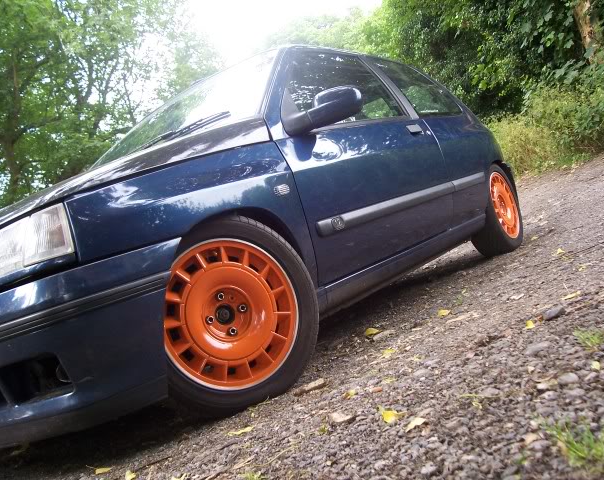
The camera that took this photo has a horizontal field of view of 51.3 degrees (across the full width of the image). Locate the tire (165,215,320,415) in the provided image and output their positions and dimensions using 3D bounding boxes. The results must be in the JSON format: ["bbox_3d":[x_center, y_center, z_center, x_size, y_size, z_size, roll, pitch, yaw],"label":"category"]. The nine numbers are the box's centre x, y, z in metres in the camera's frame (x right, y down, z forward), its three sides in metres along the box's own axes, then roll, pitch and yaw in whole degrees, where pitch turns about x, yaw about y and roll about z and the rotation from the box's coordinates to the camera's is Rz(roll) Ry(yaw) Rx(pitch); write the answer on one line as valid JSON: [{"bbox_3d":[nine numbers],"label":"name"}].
[{"bbox_3d":[-0.232,0.215,1.769,0.565,0.565,0.200,-18,-2,-32],"label":"tire"}]

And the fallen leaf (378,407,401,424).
[{"bbox_3d":[0.172,0.343,1.220,0.040,0.015,0.050,-20,-2,35],"label":"fallen leaf"}]

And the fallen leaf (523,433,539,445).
[{"bbox_3d":[0.327,0.281,0.888,0.028,0.012,0.022,-18,-2,-32],"label":"fallen leaf"}]

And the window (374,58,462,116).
[{"bbox_3d":[0.678,-0.847,3.566,0.050,0.429,0.815,-44,-15,29],"label":"window"}]

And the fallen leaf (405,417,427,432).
[{"bbox_3d":[0.203,0.329,1.120,0.052,0.014,0.028,-17,-2,-40],"label":"fallen leaf"}]

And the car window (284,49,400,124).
[{"bbox_3d":[0.117,-0.658,2.681,0.050,0.446,1.087,-45,-16,32],"label":"car window"}]

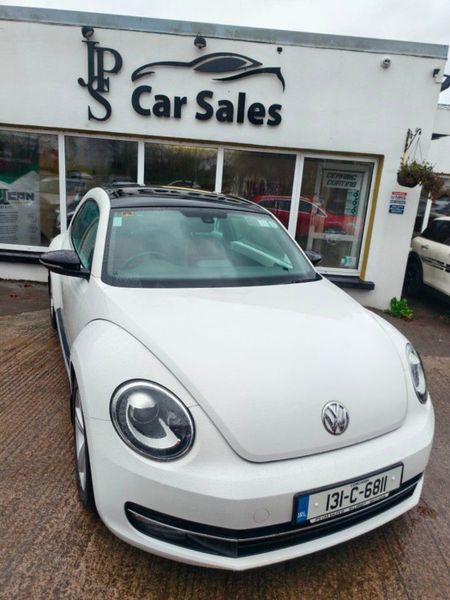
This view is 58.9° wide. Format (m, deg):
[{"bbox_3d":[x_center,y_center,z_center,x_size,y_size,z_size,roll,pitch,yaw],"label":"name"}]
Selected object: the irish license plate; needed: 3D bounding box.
[{"bbox_3d":[0.486,0.733,1.513,0.525,0.118,0.020,-3,11,-25],"label":"irish license plate"}]

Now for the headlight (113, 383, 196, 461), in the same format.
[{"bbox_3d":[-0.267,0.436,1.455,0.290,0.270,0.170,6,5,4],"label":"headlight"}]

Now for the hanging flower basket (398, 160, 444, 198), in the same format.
[{"bbox_3d":[2.568,-1.601,5.294,0.540,0.450,0.440,4,14,-2],"label":"hanging flower basket"}]

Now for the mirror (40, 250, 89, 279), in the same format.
[{"bbox_3d":[-0.948,-0.210,2.359,0.260,0.160,0.140,-3,17,-25],"label":"mirror"}]

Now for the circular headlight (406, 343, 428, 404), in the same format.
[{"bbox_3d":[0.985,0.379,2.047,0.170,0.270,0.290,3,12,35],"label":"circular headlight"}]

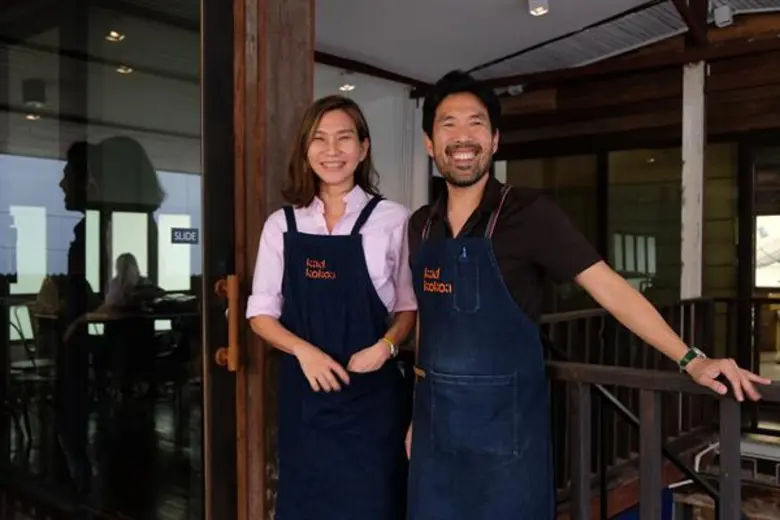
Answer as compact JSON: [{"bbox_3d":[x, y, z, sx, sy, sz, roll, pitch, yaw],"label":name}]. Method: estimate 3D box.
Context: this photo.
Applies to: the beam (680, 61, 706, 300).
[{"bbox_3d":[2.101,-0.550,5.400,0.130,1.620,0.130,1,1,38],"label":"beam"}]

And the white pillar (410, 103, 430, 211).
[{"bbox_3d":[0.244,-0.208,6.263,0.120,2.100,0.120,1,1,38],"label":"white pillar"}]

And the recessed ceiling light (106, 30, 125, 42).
[{"bbox_3d":[-1.584,-1.290,4.500,0.100,0.060,0.100,0,1,0],"label":"recessed ceiling light"}]

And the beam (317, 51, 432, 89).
[{"bbox_3d":[-0.125,-1.396,5.797,0.080,0.075,1.270,1,1,38],"label":"beam"}]

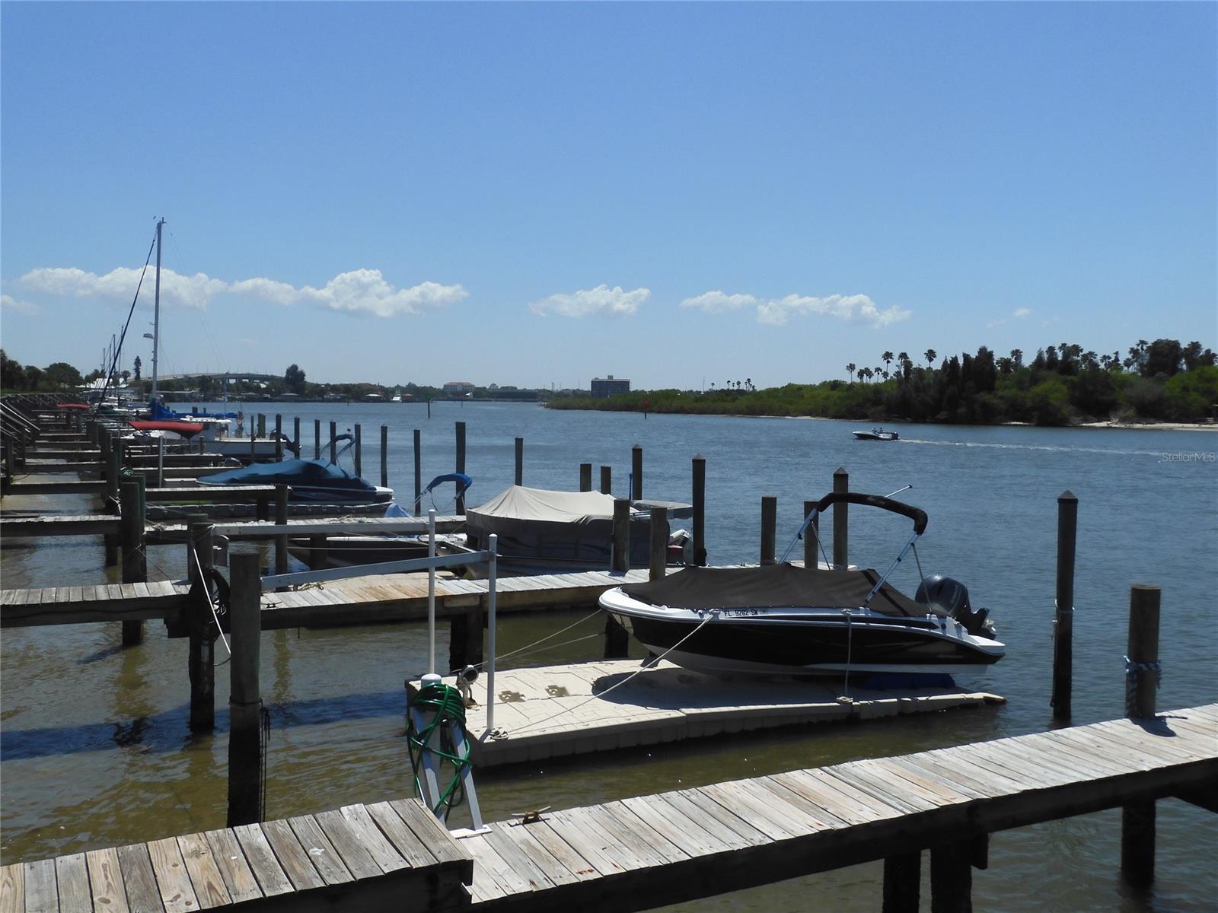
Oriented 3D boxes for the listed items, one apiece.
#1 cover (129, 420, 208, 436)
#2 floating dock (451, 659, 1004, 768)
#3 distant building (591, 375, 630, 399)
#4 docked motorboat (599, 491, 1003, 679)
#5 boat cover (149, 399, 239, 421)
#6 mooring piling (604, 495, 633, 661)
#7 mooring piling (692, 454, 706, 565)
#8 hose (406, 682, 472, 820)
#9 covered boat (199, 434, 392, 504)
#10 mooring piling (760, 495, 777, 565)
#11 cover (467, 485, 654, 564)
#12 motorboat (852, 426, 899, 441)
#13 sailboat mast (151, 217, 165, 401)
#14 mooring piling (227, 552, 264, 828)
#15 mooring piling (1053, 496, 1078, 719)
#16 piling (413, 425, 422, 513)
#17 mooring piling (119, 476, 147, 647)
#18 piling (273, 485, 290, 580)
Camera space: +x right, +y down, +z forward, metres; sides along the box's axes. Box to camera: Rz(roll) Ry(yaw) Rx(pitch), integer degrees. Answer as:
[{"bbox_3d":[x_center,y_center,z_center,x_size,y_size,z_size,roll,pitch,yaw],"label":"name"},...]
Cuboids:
[{"bbox_3d":[-19.227,-1.203,46.016,3.100,0.750,1.300,-1,3,-25],"label":"cover"},{"bbox_3d":[1.339,3.153,14.091,7.105,0.386,2.791,0,3,-21],"label":"floating dock"},{"bbox_3d":[1.979,-70.320,1105.803,40.000,26.000,17.000,0,3,0],"label":"distant building"},{"bbox_3d":[2.865,1.726,14.707,6.463,2.436,2.436,4,2,-21],"label":"docked motorboat"},{"bbox_3d":[-27.561,-3.017,70.004,5.410,1.421,0.406,-1,3,-23],"label":"boat cover"},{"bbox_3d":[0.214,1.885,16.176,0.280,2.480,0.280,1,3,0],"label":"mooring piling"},{"bbox_3d":[1.759,1.444,20.513,0.254,2.966,0.254,0,3,0],"label":"mooring piling"},{"bbox_3d":[-1.088,1.887,6.764,0.360,0.830,0.340,-1,3,-25],"label":"hose"},{"bbox_3d":[-10.681,0.457,36.008,6.200,2.350,2.350,4,2,-25],"label":"covered boat"},{"bbox_3d":[2.607,1.882,17.284,0.239,2.448,0.239,-1,3,-23],"label":"mooring piling"},{"bbox_3d":[-0.792,1.291,22.553,3.755,1.472,2.436,4,1,-23],"label":"cover"},{"bbox_3d":[27.946,-2.341,110.517,2.100,1.650,5.600,-1,4,-33],"label":"motorboat"},{"bbox_3d":[-27.670,-8.315,64.712,0.250,12.270,0.200,1,3,-25],"label":"sailboat mast"},{"bbox_3d":[-3.347,2.208,9.780,0.289,2.627,0.289,-1,3,-23],"label":"mooring piling"},{"bbox_3d":[5.831,1.888,13.465,0.250,2.910,0.250,1,3,0],"label":"mooring piling"},{"bbox_3d":[-6.438,0.603,35.613,0.213,2.973,0.213,-1,3,-23],"label":"piling"},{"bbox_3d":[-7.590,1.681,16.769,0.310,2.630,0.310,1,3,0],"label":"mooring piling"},{"bbox_3d":[-6.441,1.670,20.785,0.240,2.240,0.240,1,3,0],"label":"piling"}]

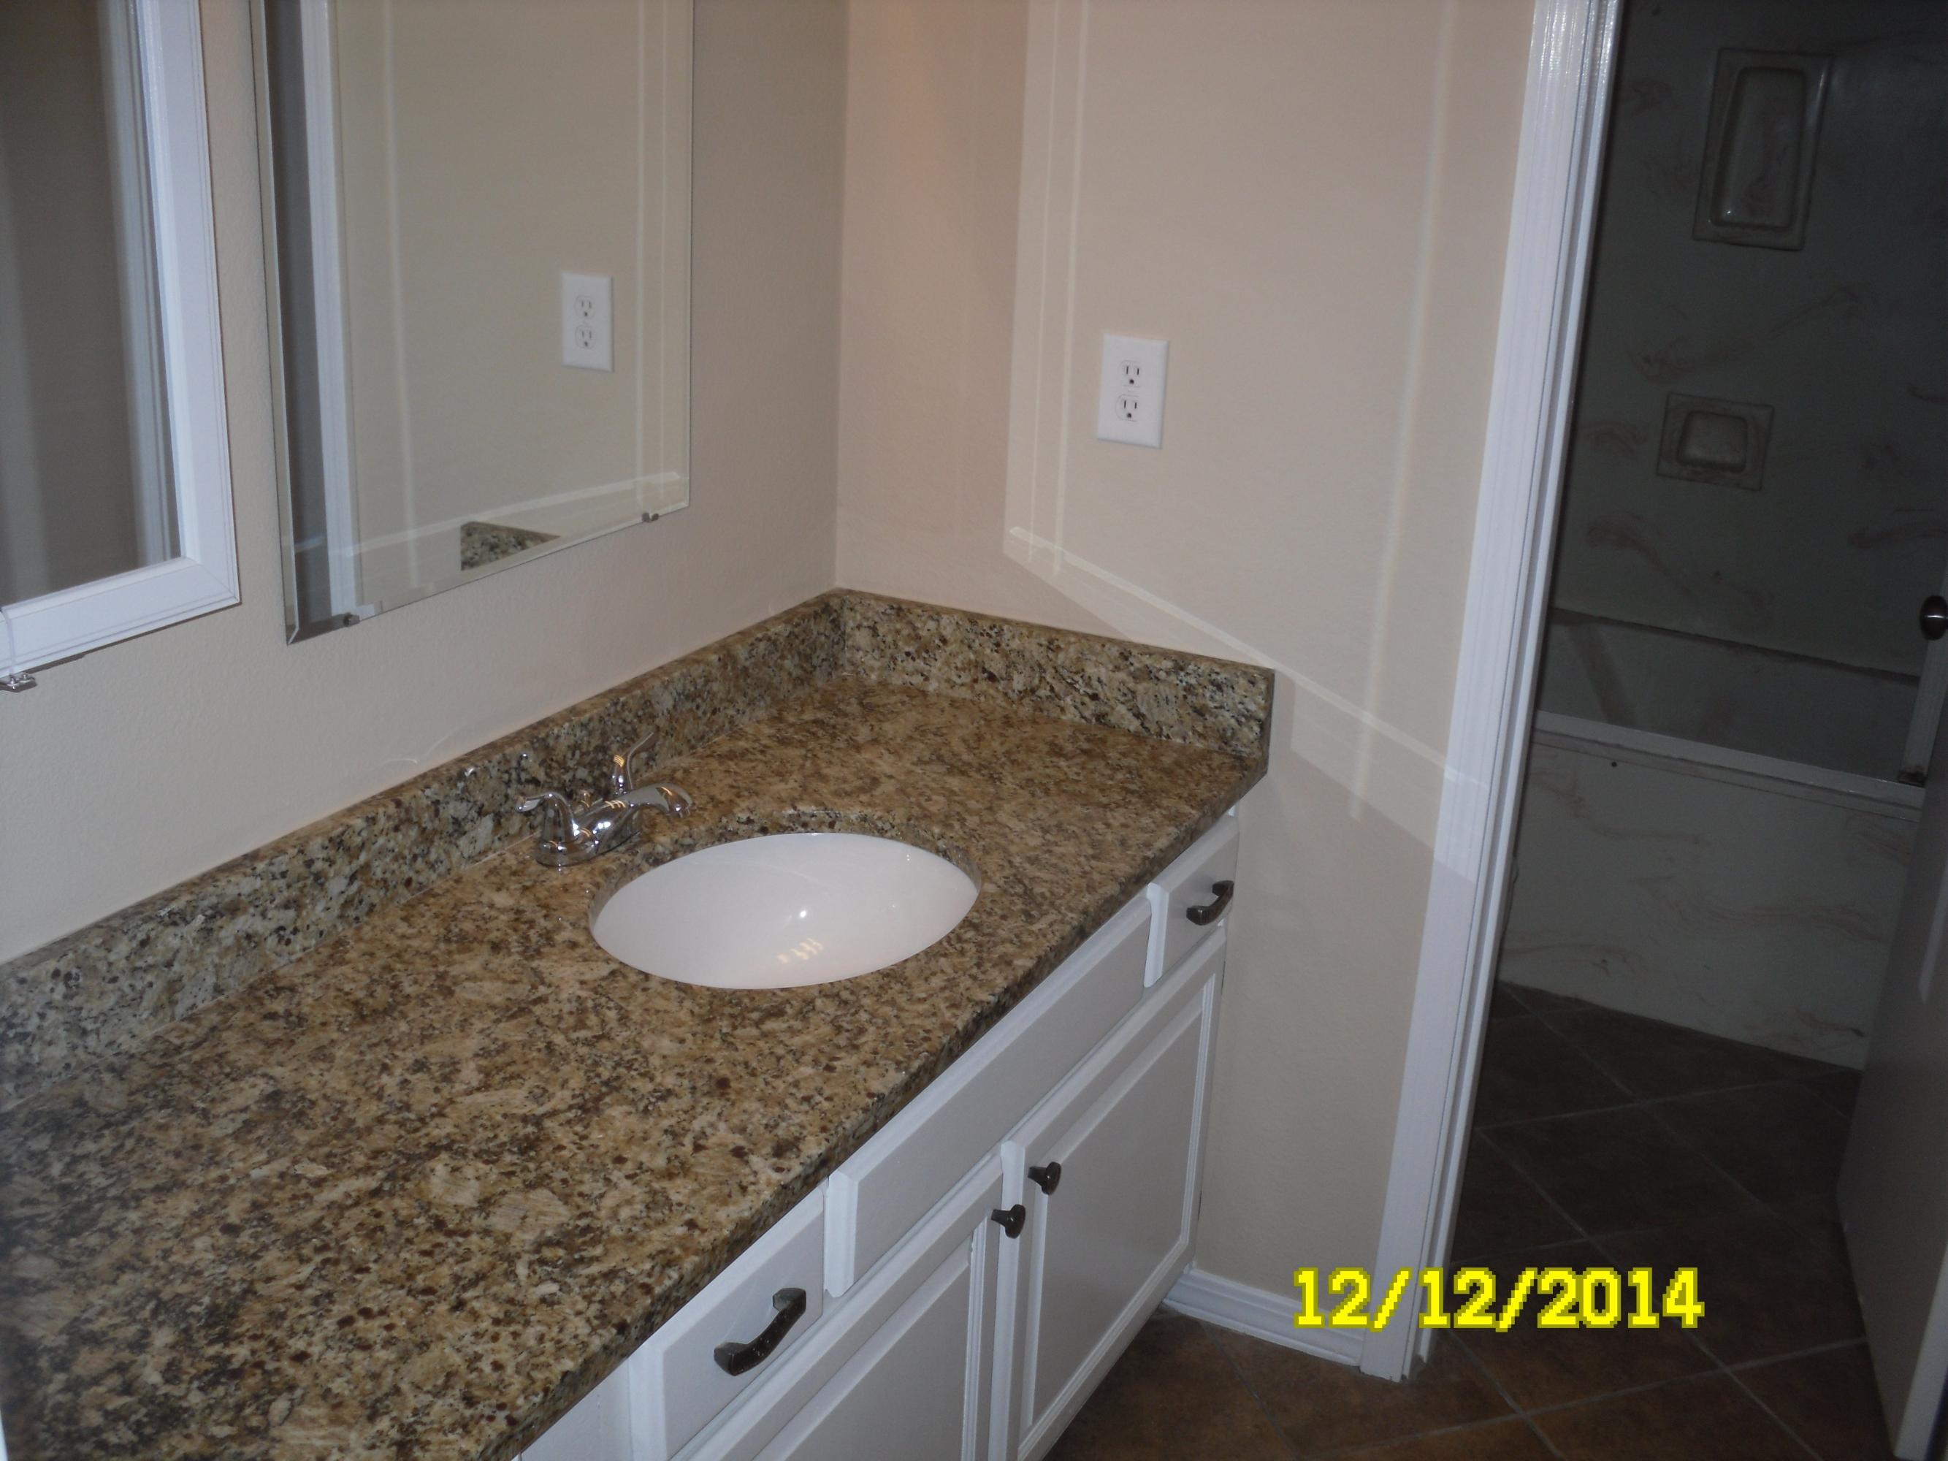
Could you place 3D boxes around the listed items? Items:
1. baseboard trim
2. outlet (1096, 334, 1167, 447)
[{"bbox_3d":[0.368,0.739,2.486,0.262,0.064,0.015,12,22,25],"label":"baseboard trim"},{"bbox_3d":[0.178,-0.378,2.201,0.078,0.121,0.010,12,22,25],"label":"outlet"}]

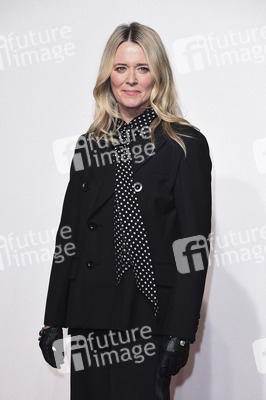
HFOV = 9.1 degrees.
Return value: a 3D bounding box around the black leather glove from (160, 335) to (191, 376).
[{"bbox_3d":[0.113,0.411,4.420,0.088,0.130,0.090,14,-5,-17],"label":"black leather glove"}]

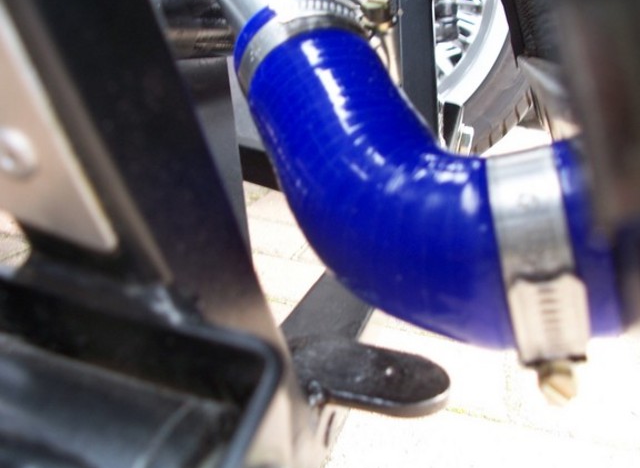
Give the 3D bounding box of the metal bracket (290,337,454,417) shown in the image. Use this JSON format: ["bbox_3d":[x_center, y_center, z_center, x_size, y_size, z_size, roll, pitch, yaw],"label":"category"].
[{"bbox_3d":[0.012,0.040,0.186,0.050,0.005,0.030,9,18,10],"label":"metal bracket"}]

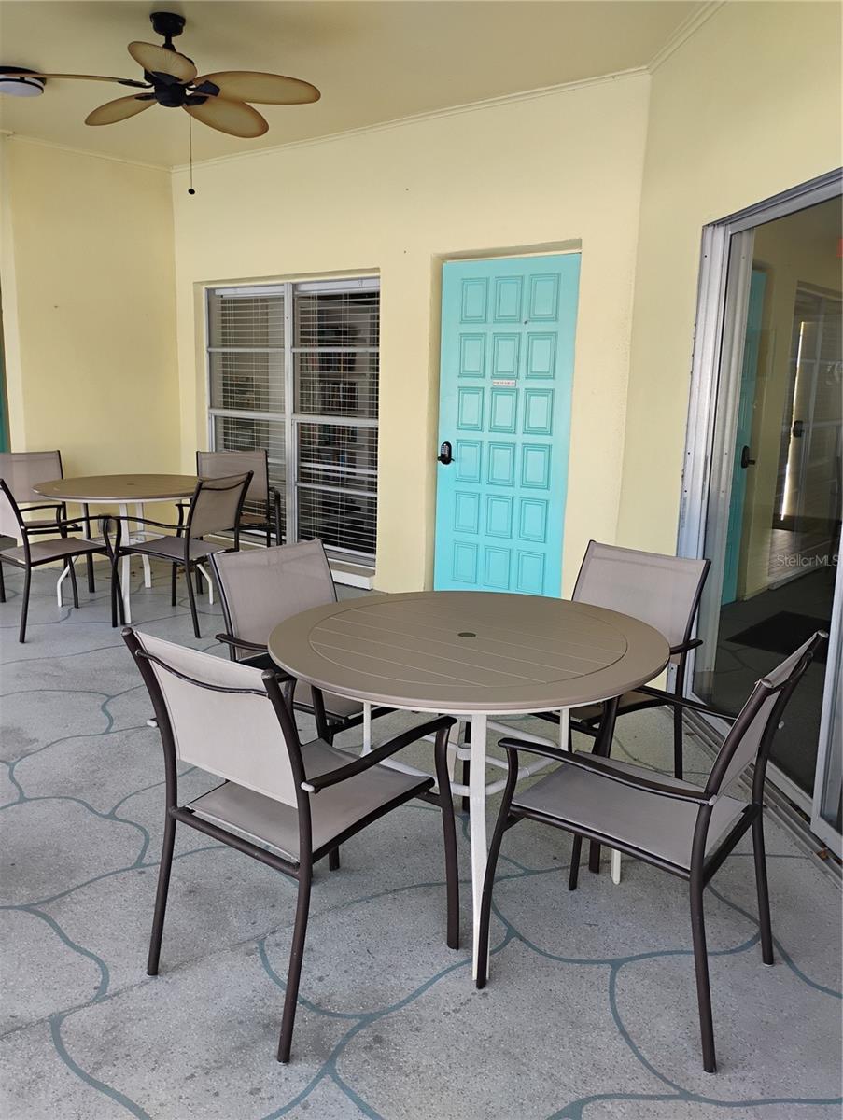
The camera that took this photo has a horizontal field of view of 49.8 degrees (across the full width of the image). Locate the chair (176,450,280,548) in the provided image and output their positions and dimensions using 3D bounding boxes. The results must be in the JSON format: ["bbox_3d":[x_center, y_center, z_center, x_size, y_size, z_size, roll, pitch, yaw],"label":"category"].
[{"bbox_3d":[-1.249,-0.274,6.113,0.555,0.874,0.620,-2,12,-14],"label":"chair"}]

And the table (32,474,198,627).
[{"bbox_3d":[-1.745,-0.083,5.497,1.073,0.731,1.073,1,12,0],"label":"table"}]

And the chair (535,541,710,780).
[{"bbox_3d":[0.549,0.417,2.958,0.620,0.874,0.555,-10,16,-43],"label":"chair"}]

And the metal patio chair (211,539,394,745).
[{"bbox_3d":[-0.298,0.404,2.935,0.620,0.874,0.555,11,15,39],"label":"metal patio chair"}]

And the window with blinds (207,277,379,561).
[{"bbox_3d":[-0.943,-1.037,6.523,1.757,1.836,0.093,11,15,38],"label":"window with blinds"}]

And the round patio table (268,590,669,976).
[{"bbox_3d":[0.118,0.566,2.550,1.073,0.731,1.073,1,12,0],"label":"round patio table"}]

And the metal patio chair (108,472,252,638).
[{"bbox_3d":[-1.336,-0.069,5.118,0.620,0.874,0.555,6,13,22],"label":"metal patio chair"}]

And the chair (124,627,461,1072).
[{"bbox_3d":[-0.297,0.565,2.158,0.555,0.874,0.620,10,15,37],"label":"chair"}]

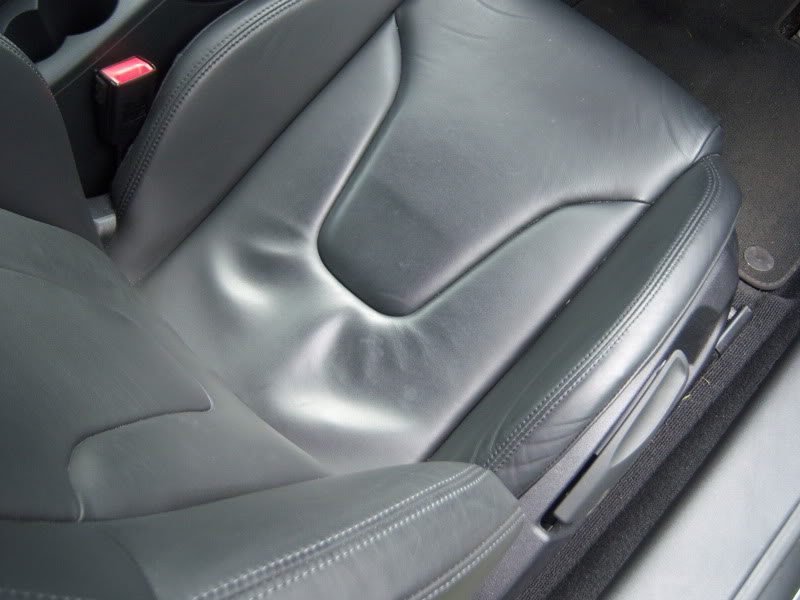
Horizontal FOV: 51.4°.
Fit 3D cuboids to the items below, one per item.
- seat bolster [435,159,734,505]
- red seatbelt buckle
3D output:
[{"bbox_3d":[0.175,0.040,0.769,0.086,0.102,0.407,39,83,13],"label":"seat bolster"},{"bbox_3d":[-0.272,-0.196,0.830,0.025,0.080,0.045,39,51,13],"label":"red seatbelt buckle"}]

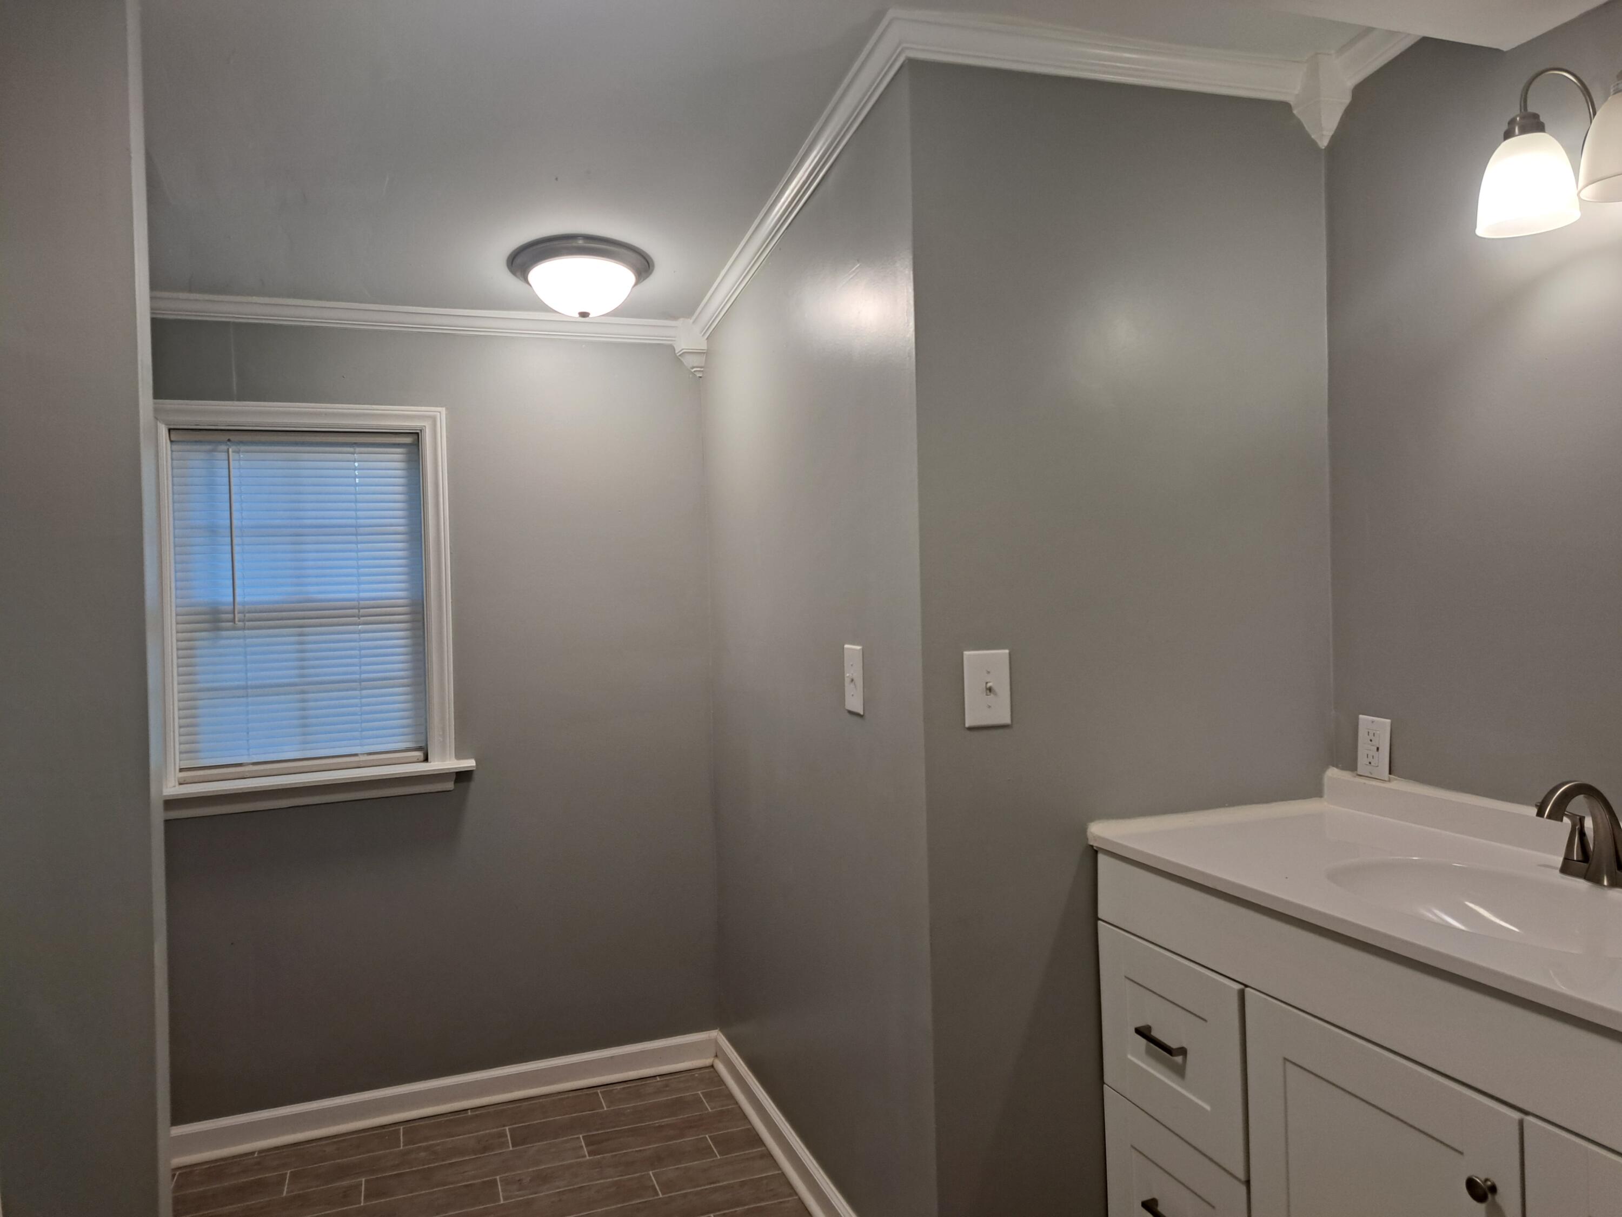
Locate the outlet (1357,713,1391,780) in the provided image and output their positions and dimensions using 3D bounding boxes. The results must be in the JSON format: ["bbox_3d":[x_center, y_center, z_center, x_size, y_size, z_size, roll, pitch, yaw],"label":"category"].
[{"bbox_3d":[1.052,0.262,2.103,0.008,0.115,0.071,-2,-1,-17],"label":"outlet"}]

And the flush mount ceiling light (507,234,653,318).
[{"bbox_3d":[-0.603,-0.840,2.971,0.384,0.148,0.384,-2,-1,-19],"label":"flush mount ceiling light"}]

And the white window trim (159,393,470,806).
[{"bbox_3d":[-1.449,-0.016,3.226,0.900,1.160,0.075,-2,-1,-19],"label":"white window trim"}]

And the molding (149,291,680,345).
[{"bbox_3d":[-1.166,-0.860,3.333,1.565,0.065,0.062,-2,-1,-19],"label":"molding"}]

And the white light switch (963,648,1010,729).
[{"bbox_3d":[0.316,0.143,1.991,0.087,0.132,0.014,-2,-1,-17],"label":"white light switch"}]

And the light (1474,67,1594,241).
[{"bbox_3d":[1.066,-0.670,1.629,0.205,0.245,0.130,-2,-1,-17],"label":"light"}]

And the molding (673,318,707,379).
[{"bbox_3d":[-0.387,-0.831,3.586,0.085,0.170,0.075,-2,-1,-19],"label":"molding"}]

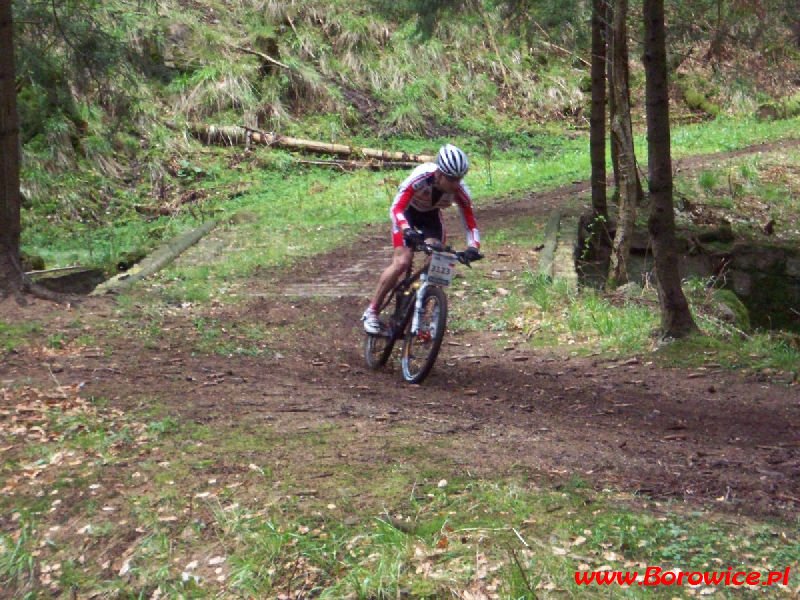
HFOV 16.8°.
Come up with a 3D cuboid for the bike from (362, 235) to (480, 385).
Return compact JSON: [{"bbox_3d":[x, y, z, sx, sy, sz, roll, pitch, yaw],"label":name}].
[{"bbox_3d":[0.060,0.040,18.708,0.610,1.010,1.730,13,0,-16],"label":"bike"}]

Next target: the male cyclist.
[{"bbox_3d":[0.118,-0.384,18.793,0.630,1.330,0.950,9,1,-15],"label":"male cyclist"}]

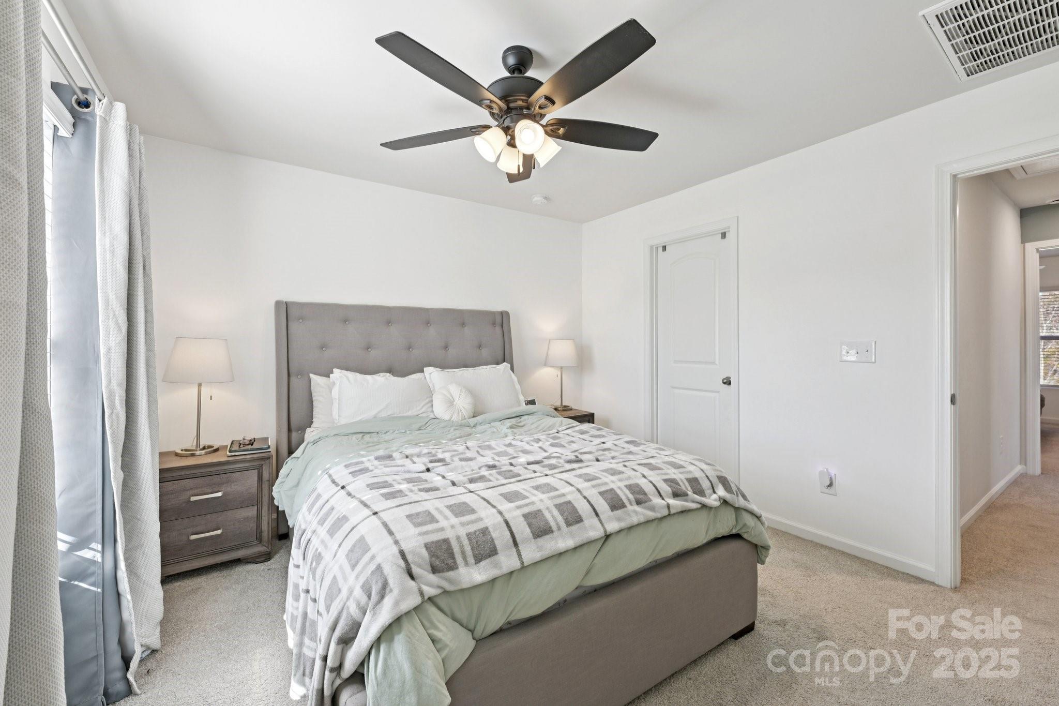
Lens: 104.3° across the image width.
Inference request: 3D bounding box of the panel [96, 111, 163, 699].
[{"bbox_3d":[-1.499,0.158,1.533,0.150,2.060,0.330,-1,1,-34],"label":"panel"}]

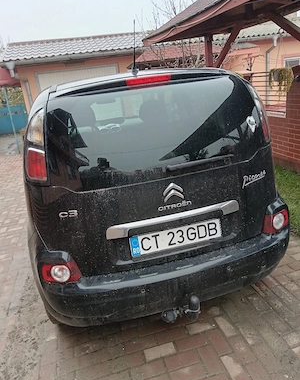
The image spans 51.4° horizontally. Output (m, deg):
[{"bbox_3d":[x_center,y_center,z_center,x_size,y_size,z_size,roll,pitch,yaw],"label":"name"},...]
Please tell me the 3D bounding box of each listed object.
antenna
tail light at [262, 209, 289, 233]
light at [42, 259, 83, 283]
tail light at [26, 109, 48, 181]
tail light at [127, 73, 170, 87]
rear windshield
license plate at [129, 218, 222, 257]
[{"bbox_3d":[-0.086,-0.835,1.851,0.035,0.340,0.035,-11,48,-11],"label":"antenna"},{"bbox_3d":[0.771,0.191,1.914,0.185,0.112,0.080,-13,19,-17],"label":"tail light"},{"bbox_3d":[-0.471,0.433,1.663,0.185,0.112,0.080,-9,18,-6],"label":"light"},{"bbox_3d":[-0.579,-0.226,1.589,0.130,0.375,0.150,-2,-4,-2],"label":"tail light"},{"bbox_3d":[-0.003,-0.589,1.678,0.245,0.033,0.035,-11,10,-11],"label":"tail light"},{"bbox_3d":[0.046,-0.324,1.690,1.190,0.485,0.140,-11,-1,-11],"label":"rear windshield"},{"bbox_3d":[0.152,0.264,1.732,0.520,0.110,0.020,-11,15,-11],"label":"license plate"}]

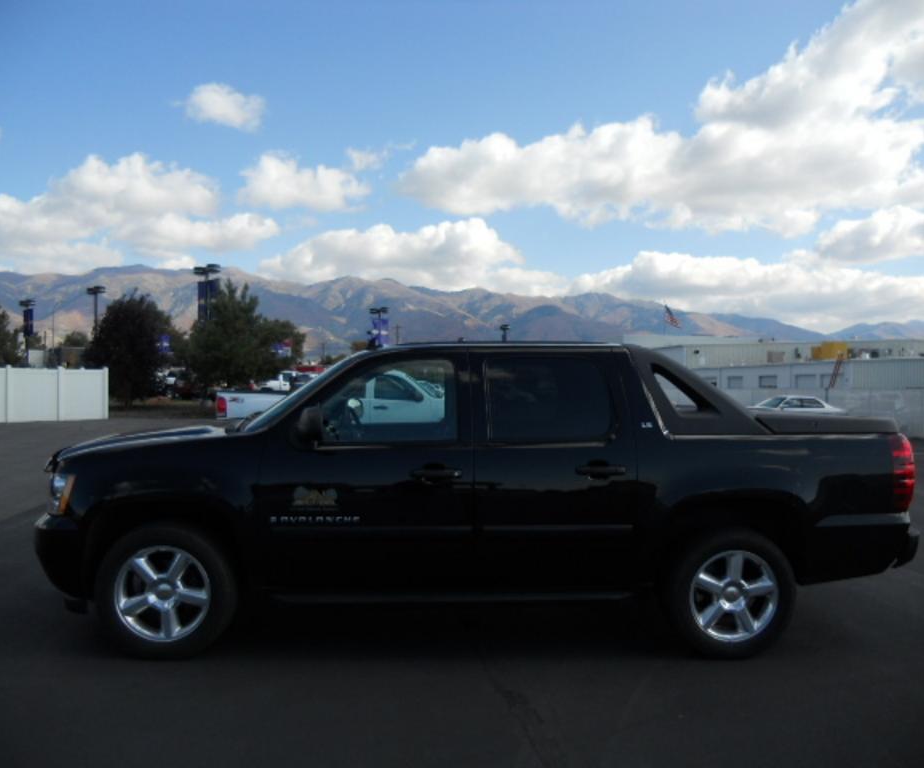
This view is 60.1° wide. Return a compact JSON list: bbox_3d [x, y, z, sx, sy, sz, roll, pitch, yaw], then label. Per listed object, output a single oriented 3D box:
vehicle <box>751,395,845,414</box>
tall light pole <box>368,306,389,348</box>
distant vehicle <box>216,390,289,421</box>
[{"bbox_3d":[11.832,1.103,29.000,4.850,1.420,1.820,1,0,-29],"label":"vehicle"},{"bbox_3d":[-7.713,-2.855,75.000,0.800,8.600,2.000,1,0,-41],"label":"tall light pole"},{"bbox_3d":[-1.802,0.621,16.400,5.800,1.870,2.030,1,0,-1],"label":"distant vehicle"}]

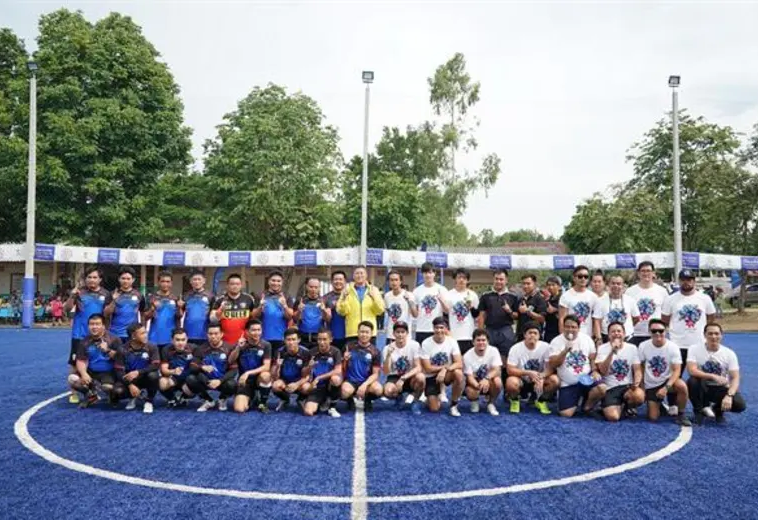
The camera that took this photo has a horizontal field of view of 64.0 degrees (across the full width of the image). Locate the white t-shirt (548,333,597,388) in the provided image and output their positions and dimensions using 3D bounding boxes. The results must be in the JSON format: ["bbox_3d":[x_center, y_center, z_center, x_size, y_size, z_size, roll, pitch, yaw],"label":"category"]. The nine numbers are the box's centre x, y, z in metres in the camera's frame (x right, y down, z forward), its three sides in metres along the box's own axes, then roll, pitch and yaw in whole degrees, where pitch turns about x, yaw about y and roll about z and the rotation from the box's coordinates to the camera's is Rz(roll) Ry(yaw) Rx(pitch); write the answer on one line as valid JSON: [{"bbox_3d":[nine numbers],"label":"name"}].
[{"bbox_3d":[2.271,1.183,7.120,0.550,0.663,0.360,0,-2,12],"label":"white t-shirt"}]

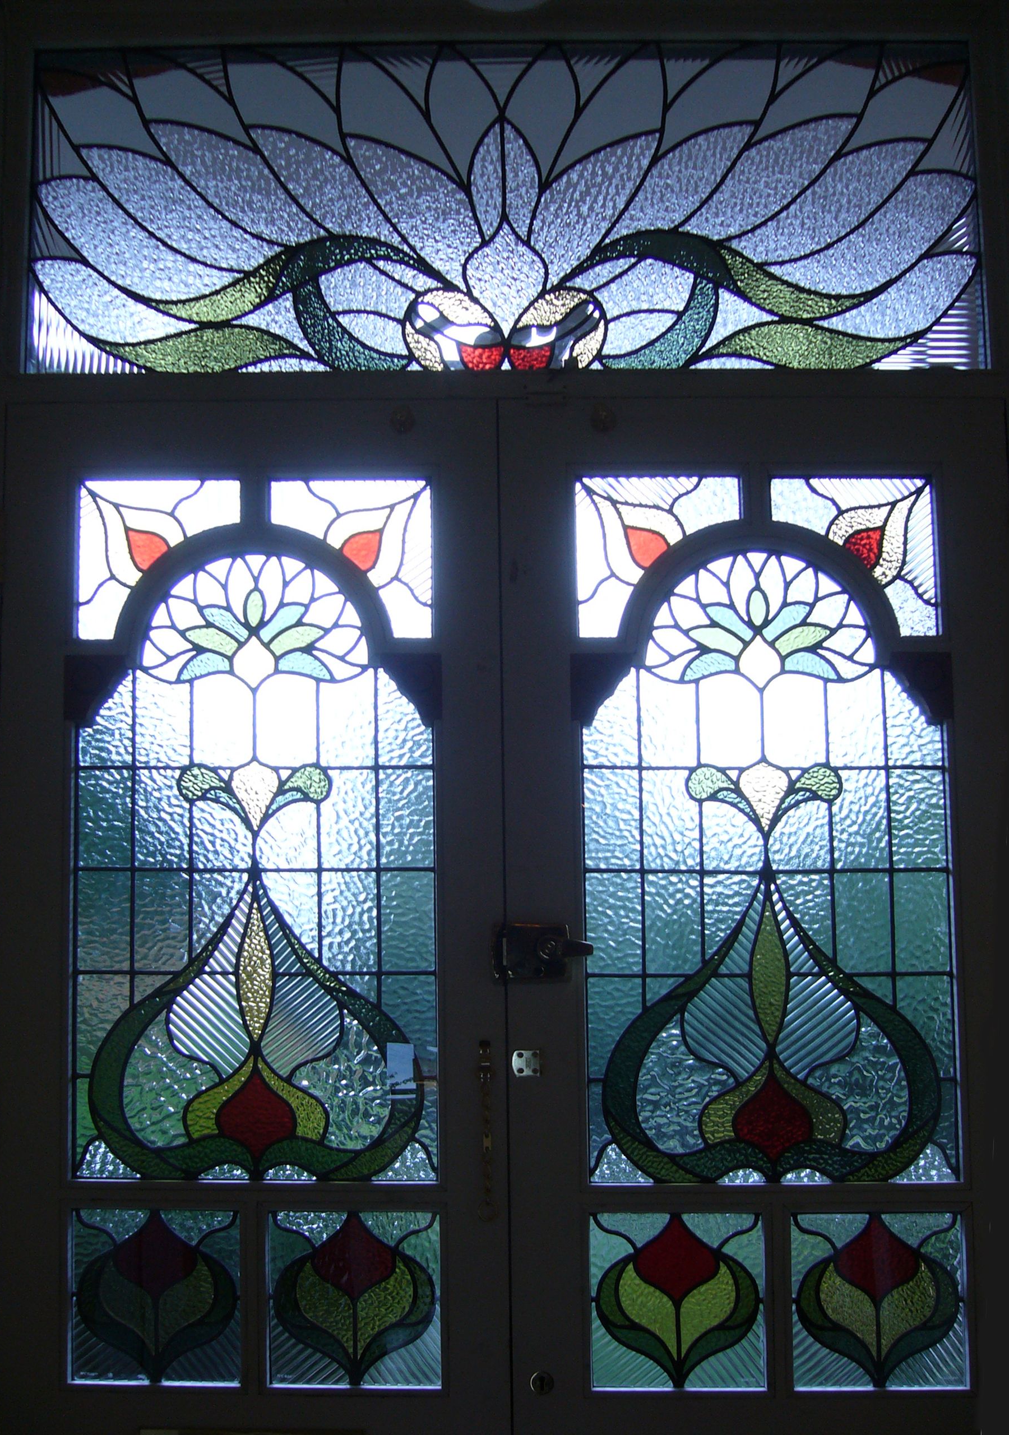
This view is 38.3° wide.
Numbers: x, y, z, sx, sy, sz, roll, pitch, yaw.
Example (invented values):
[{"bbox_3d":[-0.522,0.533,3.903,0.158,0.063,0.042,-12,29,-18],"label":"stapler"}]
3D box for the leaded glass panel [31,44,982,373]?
[{"bbox_3d":[0.002,-0.721,2.051,1.354,0.476,0.030,0,-4,1],"label":"leaded glass panel"}]

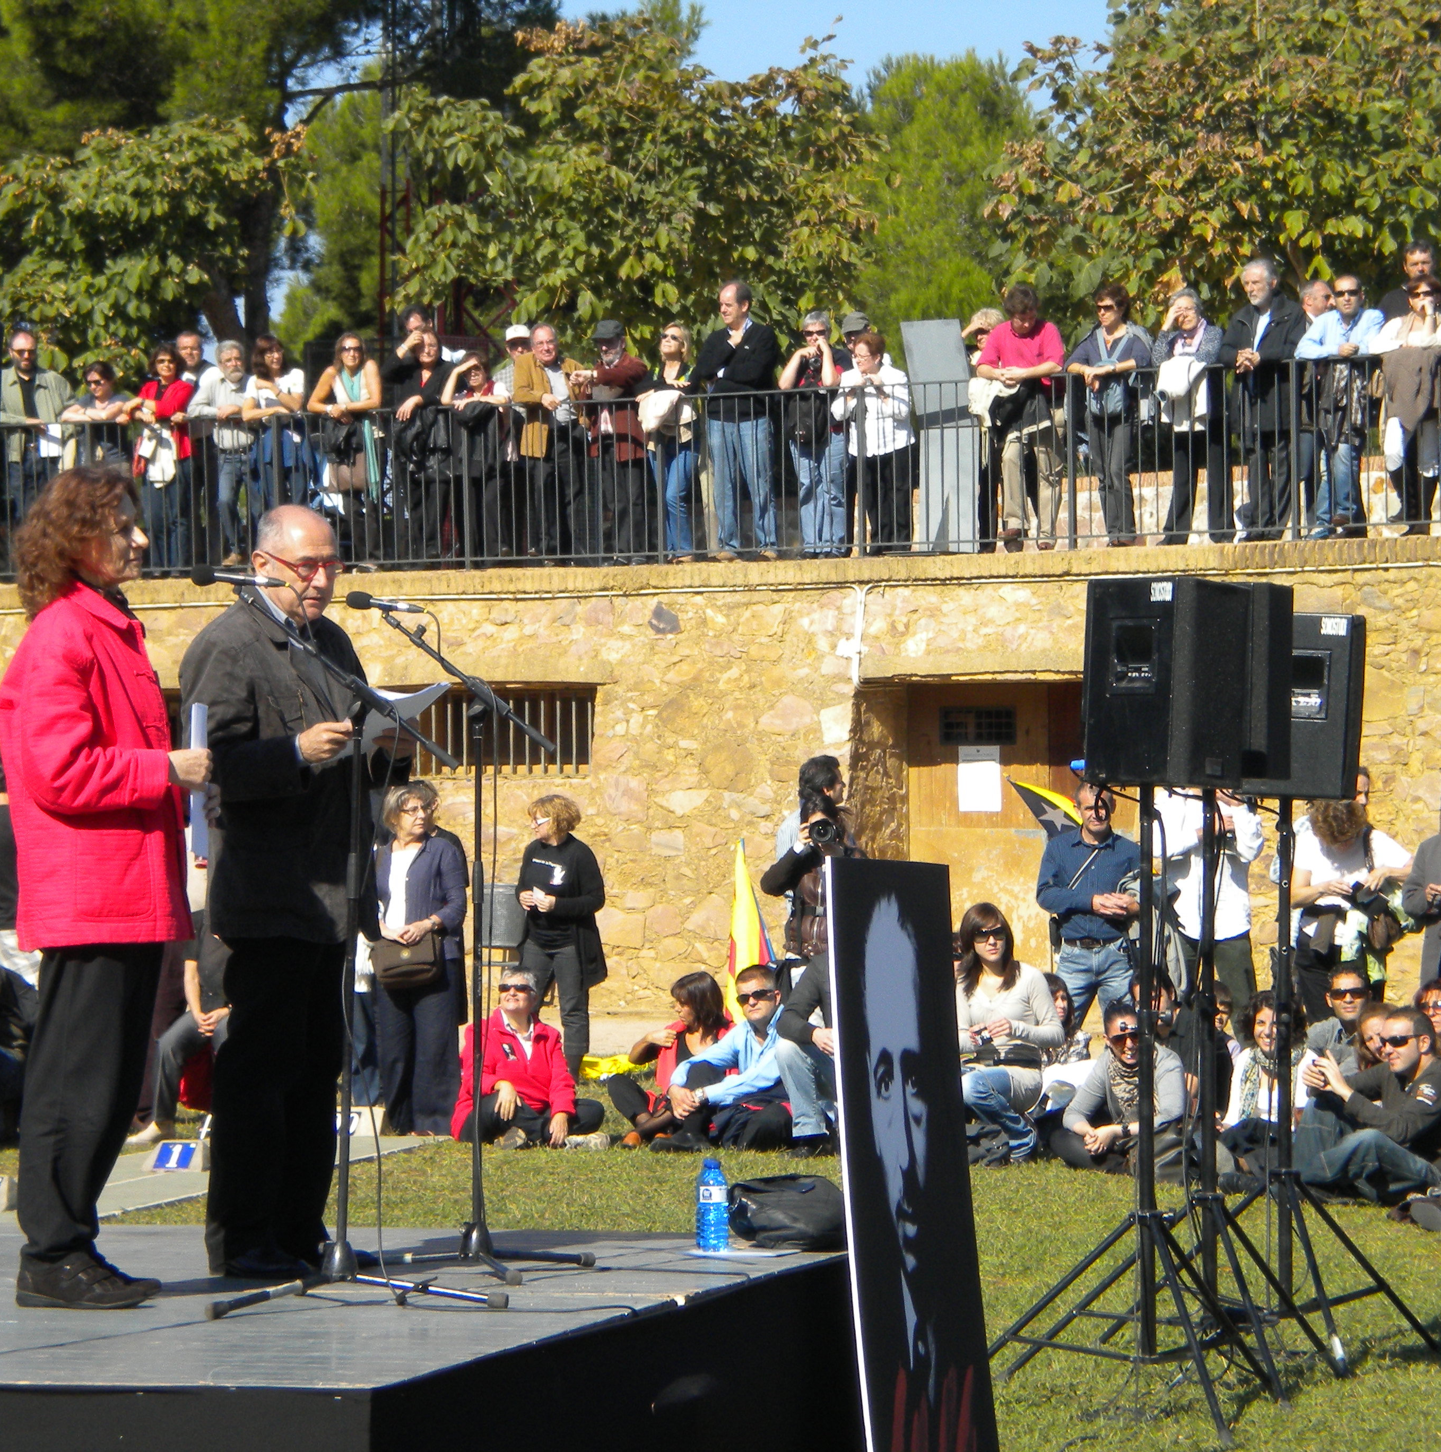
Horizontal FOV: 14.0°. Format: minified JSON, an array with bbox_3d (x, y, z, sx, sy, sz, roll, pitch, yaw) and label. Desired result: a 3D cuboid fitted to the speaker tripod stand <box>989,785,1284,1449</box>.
[{"bbox_3d":[1.099,1.041,16.200,0.950,1.750,0.980,0,0,6],"label":"speaker tripod stand"}]

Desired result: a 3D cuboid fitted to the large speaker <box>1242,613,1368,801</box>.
[{"bbox_3d":[1.648,-0.056,16.600,0.380,0.522,0.300,3,-1,10],"label":"large speaker"}]

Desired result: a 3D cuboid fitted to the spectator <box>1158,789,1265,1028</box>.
[{"bbox_3d":[2.207,0.962,26.400,0.520,1.780,0.420,0,0,12],"label":"spectator"}]

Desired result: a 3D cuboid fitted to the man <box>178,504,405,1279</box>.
[{"bbox_3d":[-0.949,0.357,12.900,0.540,1.688,0.450,0,-1,-43],"label":"man"}]

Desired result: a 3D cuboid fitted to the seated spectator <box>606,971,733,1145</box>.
[{"bbox_3d":[-0.226,1.512,27.000,0.580,0.765,0.750,-1,-1,30],"label":"seated spectator"}]

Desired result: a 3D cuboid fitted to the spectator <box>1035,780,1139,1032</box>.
[{"bbox_3d":[1.663,1.085,26.400,0.520,1.680,0.380,0,-1,-6],"label":"spectator"}]

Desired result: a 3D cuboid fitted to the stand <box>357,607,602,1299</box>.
[{"bbox_3d":[-0.543,0.464,13.050,0.530,1.489,0.520,-1,-1,3],"label":"stand"}]

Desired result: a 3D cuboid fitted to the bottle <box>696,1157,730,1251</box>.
[{"bbox_3d":[-0.017,1.091,13.400,0.072,0.212,0.072,-1,-1,0],"label":"bottle"}]

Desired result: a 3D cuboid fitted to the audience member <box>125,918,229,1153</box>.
[{"bbox_3d":[-2.281,1.241,26.400,0.600,1.270,0.850,0,-1,20],"label":"audience member"}]

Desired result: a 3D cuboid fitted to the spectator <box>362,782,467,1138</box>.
[{"bbox_3d":[-1.419,1.074,27.200,0.500,1.629,0.380,-1,-1,18],"label":"spectator"}]

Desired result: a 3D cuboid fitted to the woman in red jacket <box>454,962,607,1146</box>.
[{"bbox_3d":[-0.890,1.504,27.100,0.720,0.796,0.620,0,-1,-3],"label":"woman in red jacket"}]

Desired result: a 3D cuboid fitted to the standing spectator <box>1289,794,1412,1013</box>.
[{"bbox_3d":[2.746,1.091,25.600,0.540,1.580,0.420,0,-1,-12],"label":"standing spectator"}]

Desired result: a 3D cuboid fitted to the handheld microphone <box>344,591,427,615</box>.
[{"bbox_3d":[-0.709,-0.261,12.400,0.178,0.042,0.042,6,-1,-6],"label":"handheld microphone"}]

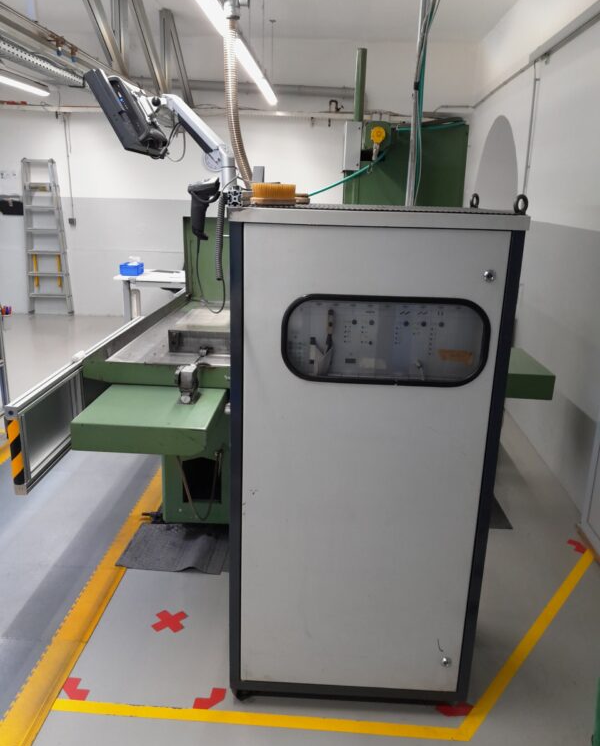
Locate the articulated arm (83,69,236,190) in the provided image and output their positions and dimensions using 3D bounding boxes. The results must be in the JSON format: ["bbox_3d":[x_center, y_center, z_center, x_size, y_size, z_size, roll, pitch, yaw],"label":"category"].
[{"bbox_3d":[-0.350,-0.659,1.669,0.344,0.282,0.400,2,16,2],"label":"articulated arm"}]

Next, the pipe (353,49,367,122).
[{"bbox_3d":[0.319,-1.526,3.196,0.052,0.365,0.052,2,16,1],"label":"pipe"}]

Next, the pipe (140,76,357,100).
[{"bbox_3d":[-0.700,-3.603,7.593,2.820,0.113,0.113,4,16,3],"label":"pipe"}]

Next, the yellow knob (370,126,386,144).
[{"bbox_3d":[0.371,-1.125,2.838,0.071,0.077,0.055,2,16,2],"label":"yellow knob"}]

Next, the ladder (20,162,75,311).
[{"bbox_3d":[-3.491,-1.821,8.258,0.620,2.100,0.200,3,16,3],"label":"ladder"}]

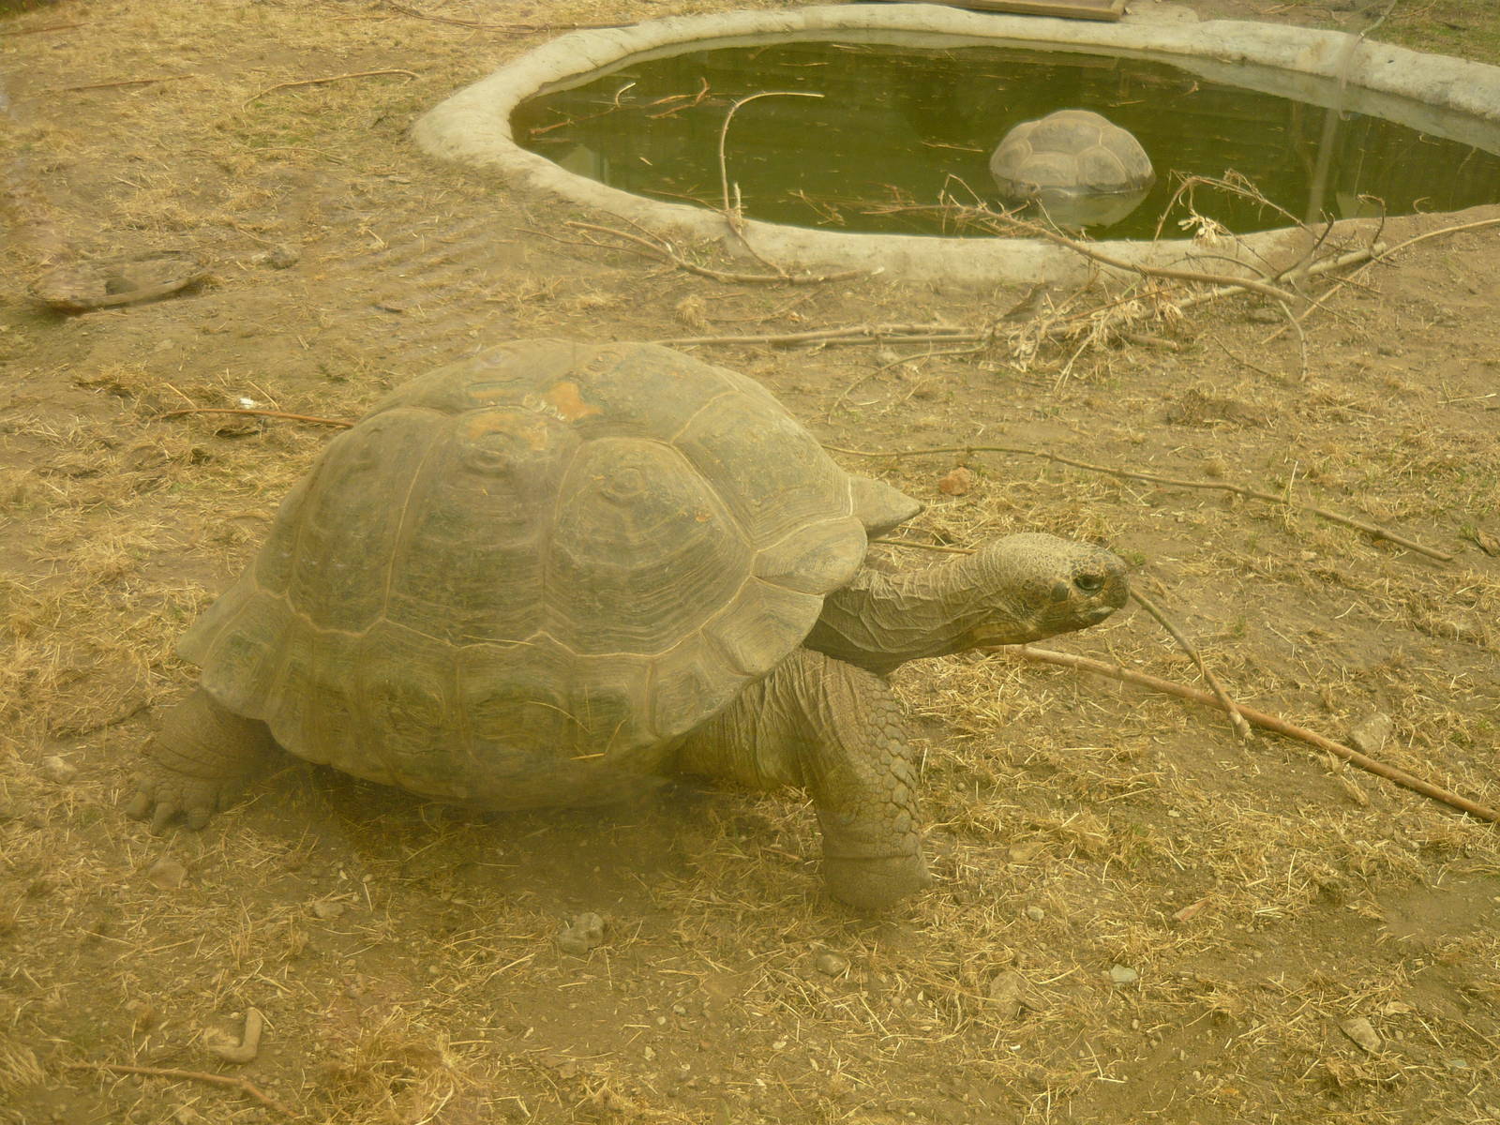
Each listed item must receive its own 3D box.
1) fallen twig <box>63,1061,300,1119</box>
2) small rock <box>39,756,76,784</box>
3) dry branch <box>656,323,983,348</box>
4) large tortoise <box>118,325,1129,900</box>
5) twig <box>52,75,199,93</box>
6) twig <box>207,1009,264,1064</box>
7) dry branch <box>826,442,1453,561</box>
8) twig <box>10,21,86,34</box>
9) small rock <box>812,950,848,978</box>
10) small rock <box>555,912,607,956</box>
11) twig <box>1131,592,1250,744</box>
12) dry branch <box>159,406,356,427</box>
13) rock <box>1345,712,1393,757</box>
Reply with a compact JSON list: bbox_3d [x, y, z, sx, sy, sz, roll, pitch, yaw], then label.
[{"bbox_3d":[-0.712,0.650,1.802,0.332,0.020,0.042,7,29,12],"label":"fallen twig"},{"bbox_3d":[-1.150,0.342,2.372,0.056,0.032,0.042,0,28,0],"label":"small rock"},{"bbox_3d":[0.186,-0.624,3.960,0.932,0.050,0.161,-3,28,-5],"label":"dry branch"},{"bbox_3d":[-0.220,0.034,2.204,1.480,0.730,0.800,6,29,11],"label":"large tortoise"},{"bbox_3d":[-3.563,-2.743,8.174,0.793,0.028,0.060,-19,33,-32],"label":"twig"},{"bbox_3d":[-0.674,0.613,1.865,0.072,0.026,0.082,0,28,0],"label":"twig"},{"bbox_3d":[0.800,-0.173,3.093,1.348,0.050,0.189,12,30,22],"label":"dry branch"},{"bbox_3d":[-4.790,-3.653,9.789,0.100,0.040,0.638,18,32,30],"label":"twig"},{"bbox_3d":[0.102,0.509,1.812,0.043,0.026,0.042,2,28,4],"label":"small rock"},{"bbox_3d":[-0.218,0.482,1.852,0.064,0.038,0.064,-4,28,-8],"label":"small rock"},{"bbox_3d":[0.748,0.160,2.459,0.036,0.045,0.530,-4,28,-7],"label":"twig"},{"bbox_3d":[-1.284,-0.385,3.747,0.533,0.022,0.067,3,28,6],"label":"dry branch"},{"bbox_3d":[0.976,0.271,2.252,0.072,0.043,0.072,14,30,24],"label":"rock"}]

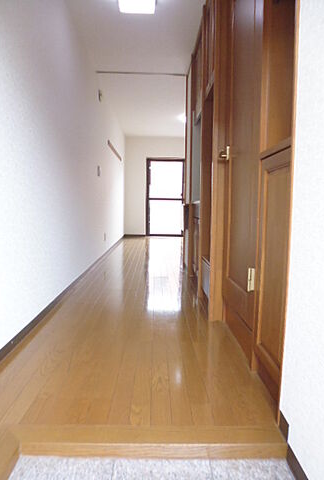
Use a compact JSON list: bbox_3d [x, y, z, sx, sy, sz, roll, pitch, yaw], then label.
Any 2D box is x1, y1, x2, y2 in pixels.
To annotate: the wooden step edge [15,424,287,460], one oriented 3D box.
[{"bbox_3d":[-0.039,0.691,1.140,0.906,0.053,0.090,1,6,-1],"label":"wooden step edge"}]

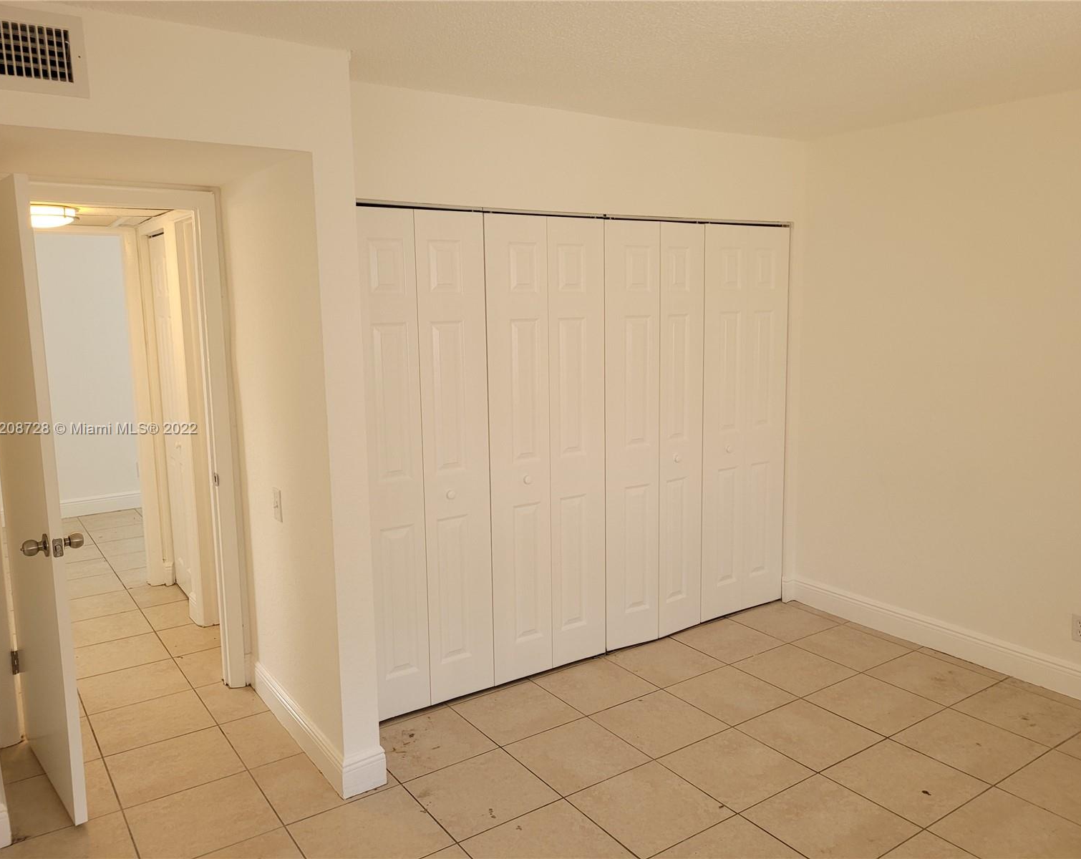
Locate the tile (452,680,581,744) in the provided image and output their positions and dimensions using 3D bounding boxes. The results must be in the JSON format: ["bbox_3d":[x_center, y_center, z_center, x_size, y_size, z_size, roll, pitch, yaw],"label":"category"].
[{"bbox_3d":[-0.096,1.163,3.527,0.404,0.010,0.401,-7,11,-34],"label":"tile"}]

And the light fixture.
[{"bbox_3d":[-2.149,-0.910,3.691,0.325,0.095,0.325,-6,10,-29],"label":"light fixture"}]

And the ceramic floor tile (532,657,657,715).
[{"bbox_3d":[0.241,1.124,3.768,0.405,0.010,0.405,-7,11,-34],"label":"ceramic floor tile"}]

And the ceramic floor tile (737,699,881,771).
[{"bbox_3d":[1.039,1.173,3.320,0.406,0.010,0.401,-7,11,-34],"label":"ceramic floor tile"}]

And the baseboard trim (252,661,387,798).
[{"bbox_3d":[-0.897,1.126,3.389,0.160,0.144,1.026,-7,11,-34],"label":"baseboard trim"}]

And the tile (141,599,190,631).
[{"bbox_3d":[-1.921,1.000,4.701,0.407,0.010,0.402,-7,11,-34],"label":"tile"}]

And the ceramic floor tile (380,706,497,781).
[{"bbox_3d":[-0.433,1.204,3.298,0.404,0.010,0.401,-7,11,-34],"label":"ceramic floor tile"}]

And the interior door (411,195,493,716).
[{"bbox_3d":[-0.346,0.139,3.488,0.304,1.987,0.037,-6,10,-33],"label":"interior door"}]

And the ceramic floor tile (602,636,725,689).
[{"bbox_3d":[0.578,1.078,3.977,0.406,0.010,0.401,-7,11,-34],"label":"ceramic floor tile"}]

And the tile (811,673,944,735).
[{"bbox_3d":[1.377,1.134,3.552,0.407,0.010,0.402,-7,11,-34],"label":"tile"}]

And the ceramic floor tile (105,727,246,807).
[{"bbox_3d":[-1.340,1.232,3.156,0.407,0.010,0.402,-7,11,-34],"label":"ceramic floor tile"}]

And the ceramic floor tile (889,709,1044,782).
[{"bbox_3d":[1.607,1.181,3.222,0.406,0.010,0.401,-7,11,-34],"label":"ceramic floor tile"}]

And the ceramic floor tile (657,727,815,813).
[{"bbox_3d":[0.701,1.217,3.096,0.404,0.010,0.401,-7,11,-34],"label":"ceramic floor tile"}]

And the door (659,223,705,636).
[{"bbox_3d":[0.673,0.022,4.160,0.304,1.983,0.034,-8,11,-38],"label":"door"}]

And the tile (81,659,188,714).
[{"bbox_3d":[-1.800,1.136,3.813,0.407,0.010,0.402,-7,11,-34],"label":"tile"}]

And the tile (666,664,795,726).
[{"bbox_3d":[0.809,1.128,3.655,0.404,0.010,0.401,-7,11,-34],"label":"tile"}]

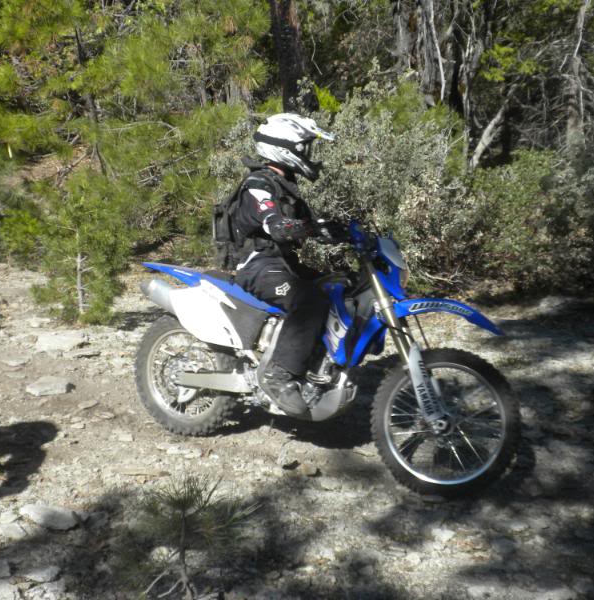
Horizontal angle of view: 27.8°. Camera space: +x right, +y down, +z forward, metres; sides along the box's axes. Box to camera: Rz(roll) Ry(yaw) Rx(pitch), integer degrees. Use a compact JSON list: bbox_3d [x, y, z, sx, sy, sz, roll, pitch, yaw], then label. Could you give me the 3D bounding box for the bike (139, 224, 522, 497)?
[{"bbox_3d":[0.041,0.188,5.782,2.140,1.260,0.820,8,12,31],"label":"bike"}]

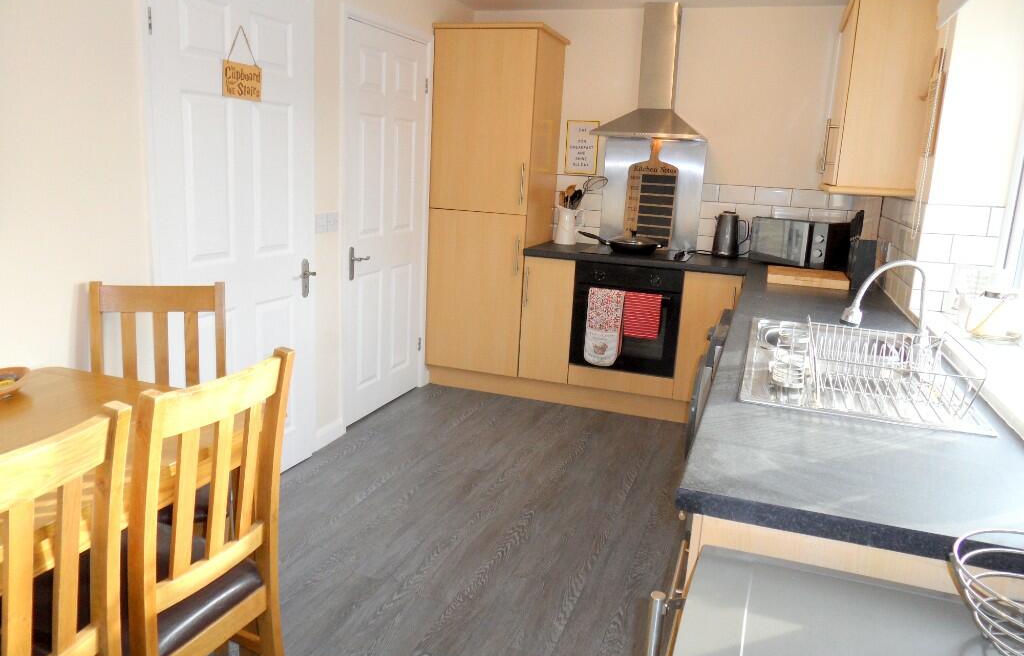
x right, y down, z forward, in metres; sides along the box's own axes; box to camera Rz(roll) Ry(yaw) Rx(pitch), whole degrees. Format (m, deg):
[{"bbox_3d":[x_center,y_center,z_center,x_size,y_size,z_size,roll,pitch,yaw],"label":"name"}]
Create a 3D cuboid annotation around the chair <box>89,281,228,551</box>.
[{"bbox_3d":[-1.012,0.390,2.011,0.420,0.975,0.510,-1,14,-16],"label":"chair"}]

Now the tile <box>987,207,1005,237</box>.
[{"bbox_3d":[1.692,-0.370,2.480,0.048,0.100,0.010,7,14,19],"label":"tile"}]

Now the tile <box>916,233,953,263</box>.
[{"bbox_3d":[1.499,-0.281,2.512,0.100,0.100,0.010,8,14,19],"label":"tile"}]

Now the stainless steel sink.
[{"bbox_3d":[0.823,0.156,1.800,0.448,0.158,0.954,7,13,19],"label":"stainless steel sink"}]

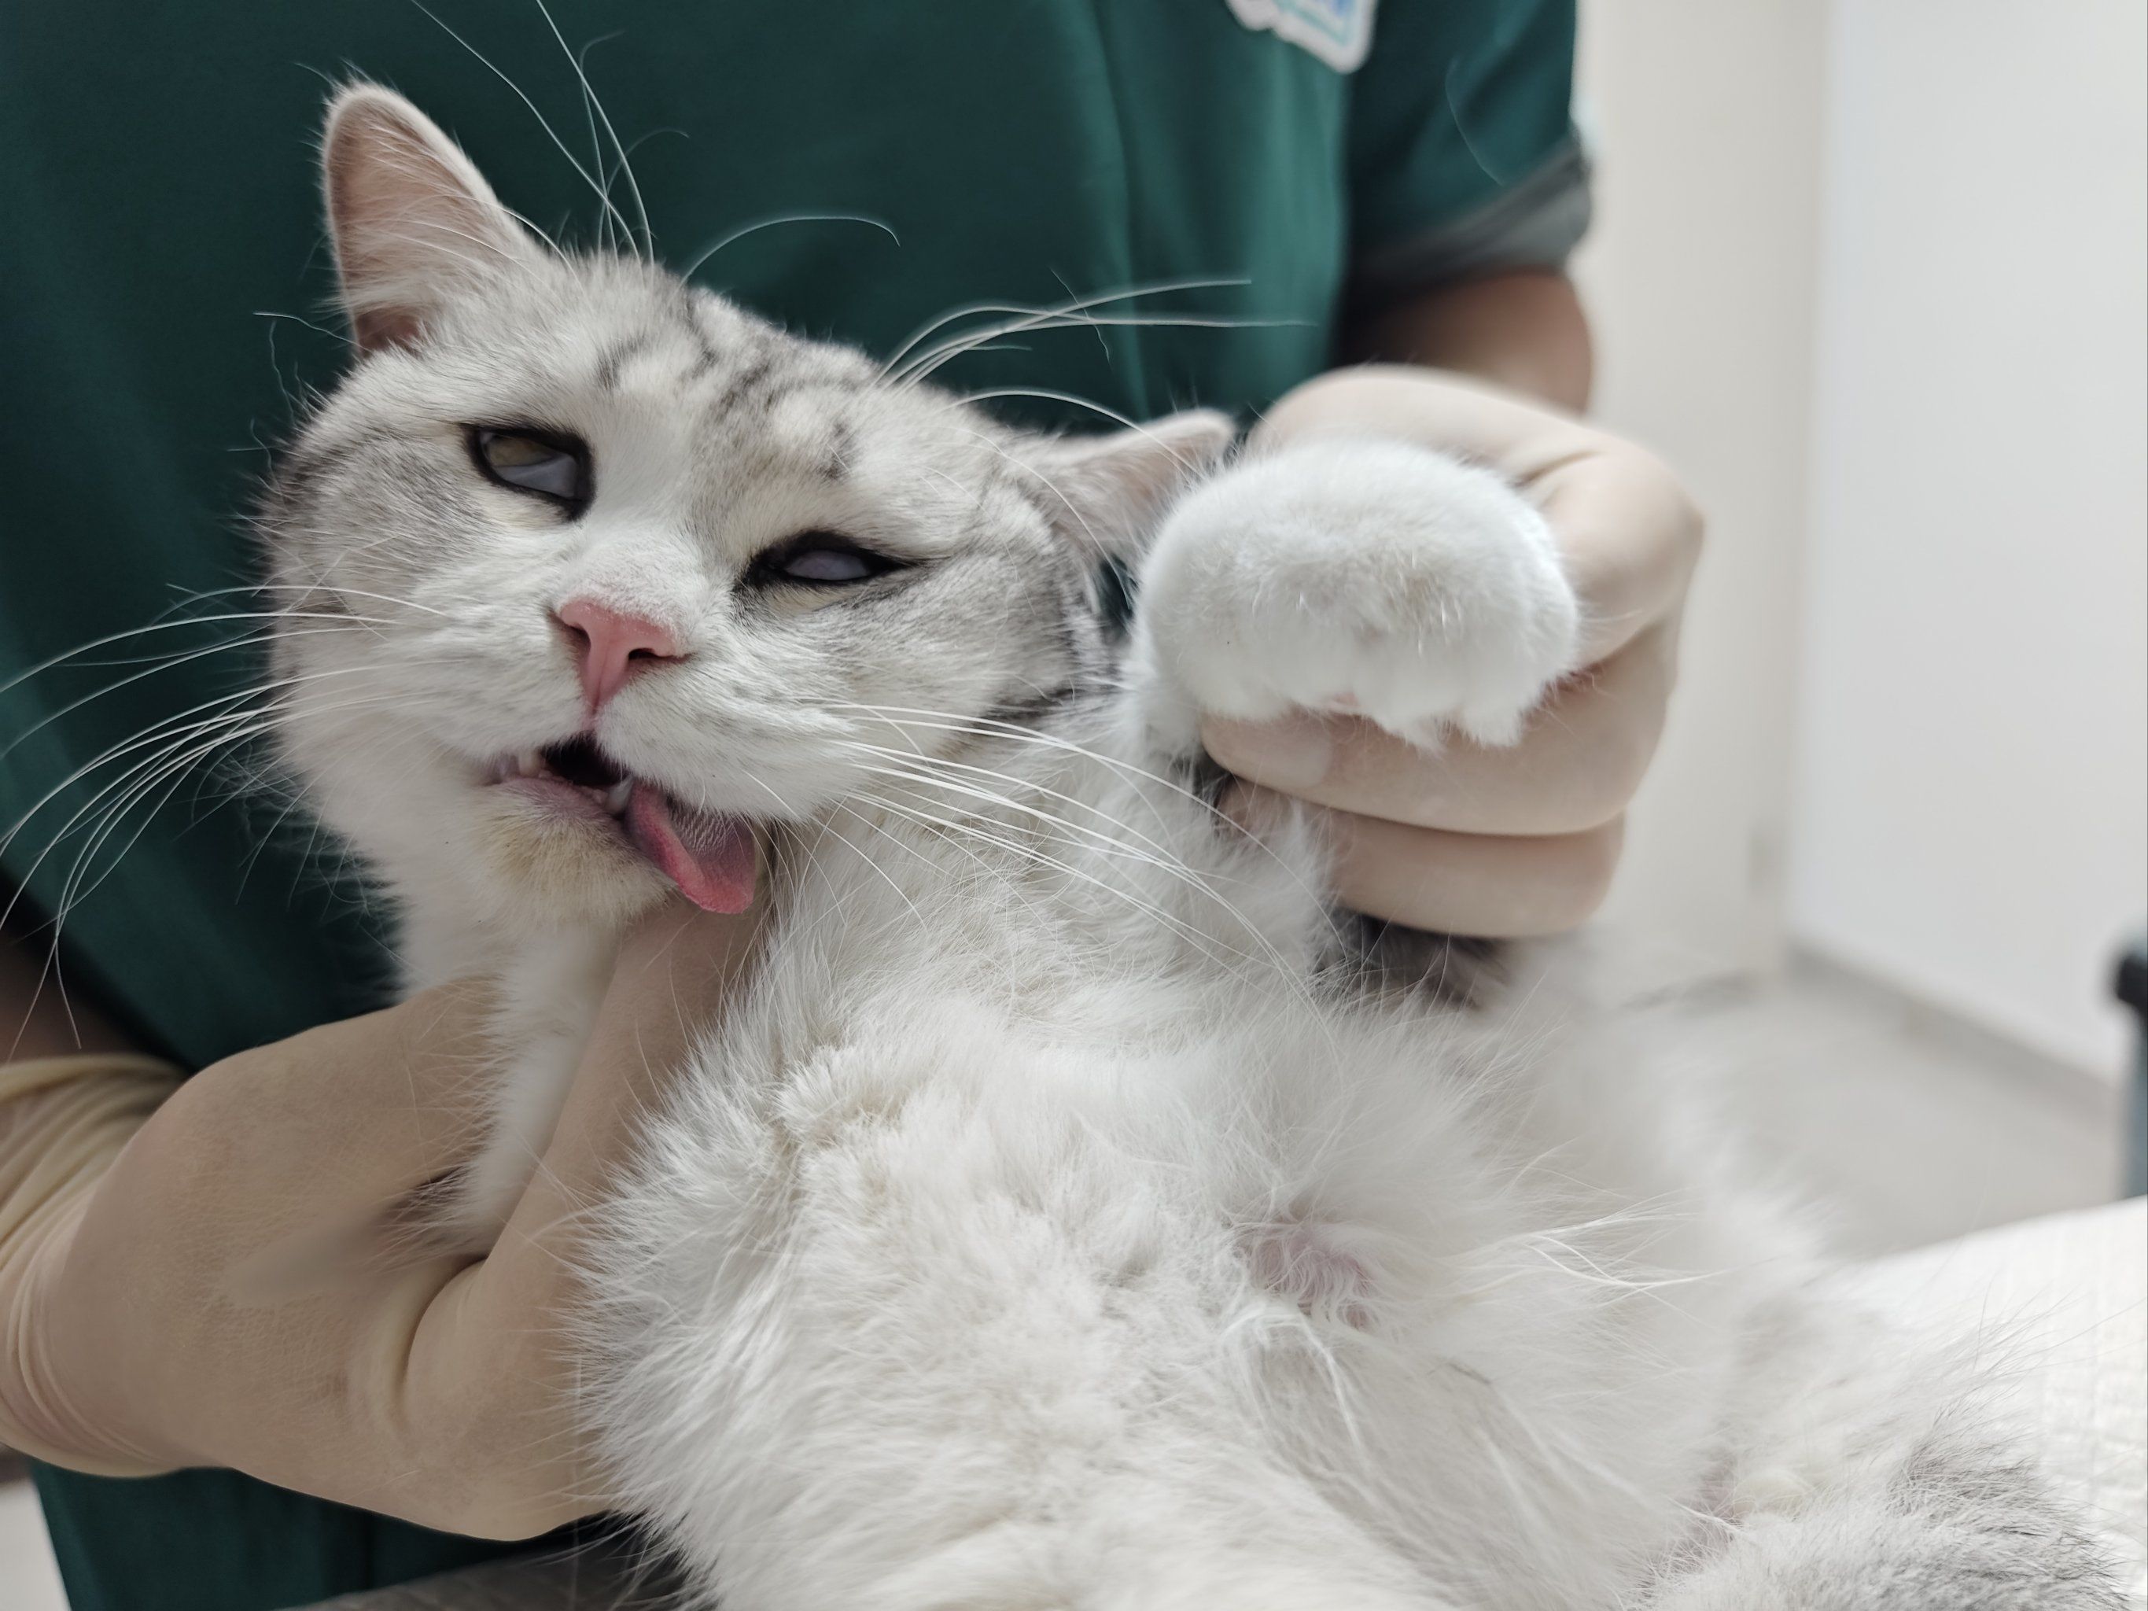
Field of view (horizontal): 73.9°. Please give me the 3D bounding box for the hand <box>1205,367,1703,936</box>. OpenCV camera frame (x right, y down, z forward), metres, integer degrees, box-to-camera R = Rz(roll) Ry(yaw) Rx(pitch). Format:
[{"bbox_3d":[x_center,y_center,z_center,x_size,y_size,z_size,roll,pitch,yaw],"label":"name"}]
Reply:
[{"bbox_3d":[0.072,-0.030,0.272,0.096,0.108,0.105,1,7,14],"label":"hand"}]

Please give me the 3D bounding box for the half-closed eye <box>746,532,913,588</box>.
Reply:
[{"bbox_3d":[-0.039,-0.039,0.227,0.027,0.010,0.009,3,-1,-21],"label":"half-closed eye"}]

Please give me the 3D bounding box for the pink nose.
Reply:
[{"bbox_3d":[-0.068,-0.022,0.212,0.019,0.016,0.012,18,-4,-7],"label":"pink nose"}]

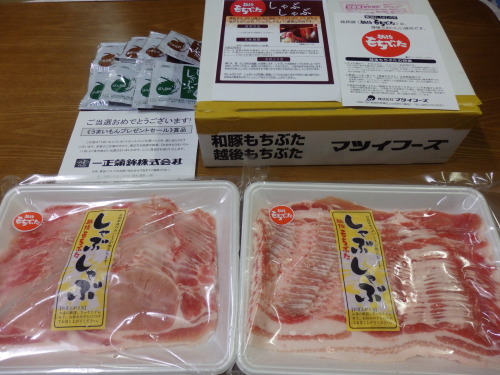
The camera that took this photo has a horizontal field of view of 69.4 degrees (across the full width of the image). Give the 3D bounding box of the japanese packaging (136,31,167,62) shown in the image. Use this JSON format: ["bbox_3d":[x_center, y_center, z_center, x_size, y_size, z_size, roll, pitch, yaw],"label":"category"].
[{"bbox_3d":[-0.139,-0.219,0.585,0.080,0.010,0.080,12,59,8],"label":"japanese packaging"}]

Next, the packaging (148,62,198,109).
[{"bbox_3d":[-0.106,-0.151,0.536,0.080,0.010,0.080,3,70,3],"label":"packaging"}]

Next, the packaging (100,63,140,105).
[{"bbox_3d":[-0.173,-0.152,0.543,0.080,0.010,0.080,7,66,6],"label":"packaging"}]

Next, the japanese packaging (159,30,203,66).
[{"bbox_3d":[-0.095,-0.216,0.568,0.080,0.010,0.080,17,41,-9],"label":"japanese packaging"}]

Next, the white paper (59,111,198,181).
[{"bbox_3d":[-0.161,-0.063,0.499,0.179,0.003,0.128,-1,58,0],"label":"white paper"}]

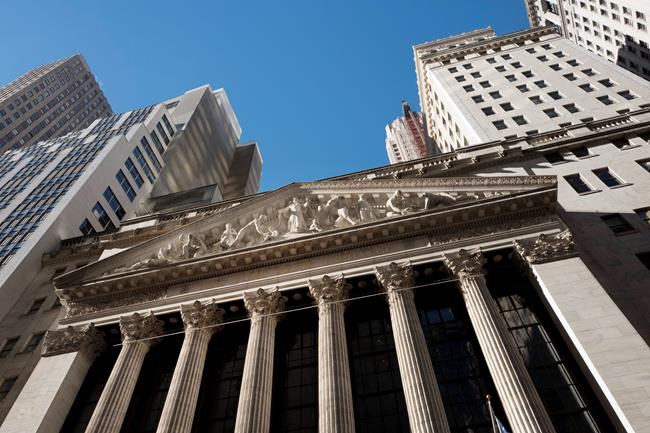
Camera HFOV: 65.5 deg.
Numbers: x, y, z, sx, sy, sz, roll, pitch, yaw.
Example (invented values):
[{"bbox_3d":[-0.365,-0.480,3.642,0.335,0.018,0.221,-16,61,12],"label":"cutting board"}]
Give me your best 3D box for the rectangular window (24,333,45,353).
[{"bbox_3d":[-19.933,8.680,34.643,1.197,1.805,0.338,-12,-58,6],"label":"rectangular window"}]

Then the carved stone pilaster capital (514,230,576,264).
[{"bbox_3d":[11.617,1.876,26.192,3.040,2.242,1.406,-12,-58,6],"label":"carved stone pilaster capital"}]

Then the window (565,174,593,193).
[{"bbox_3d":[17.572,-2.176,34.945,1.155,2.470,0.338,-12,-58,6],"label":"window"}]

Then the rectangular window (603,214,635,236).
[{"bbox_3d":[17.702,0.546,30.588,1.148,1.881,0.338,-12,-58,6],"label":"rectangular window"}]

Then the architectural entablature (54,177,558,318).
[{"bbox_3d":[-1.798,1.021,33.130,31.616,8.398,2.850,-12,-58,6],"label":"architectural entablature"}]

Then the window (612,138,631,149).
[{"bbox_3d":[22.290,-5.355,37.847,1.178,1.482,0.338,-12,-58,6],"label":"window"}]

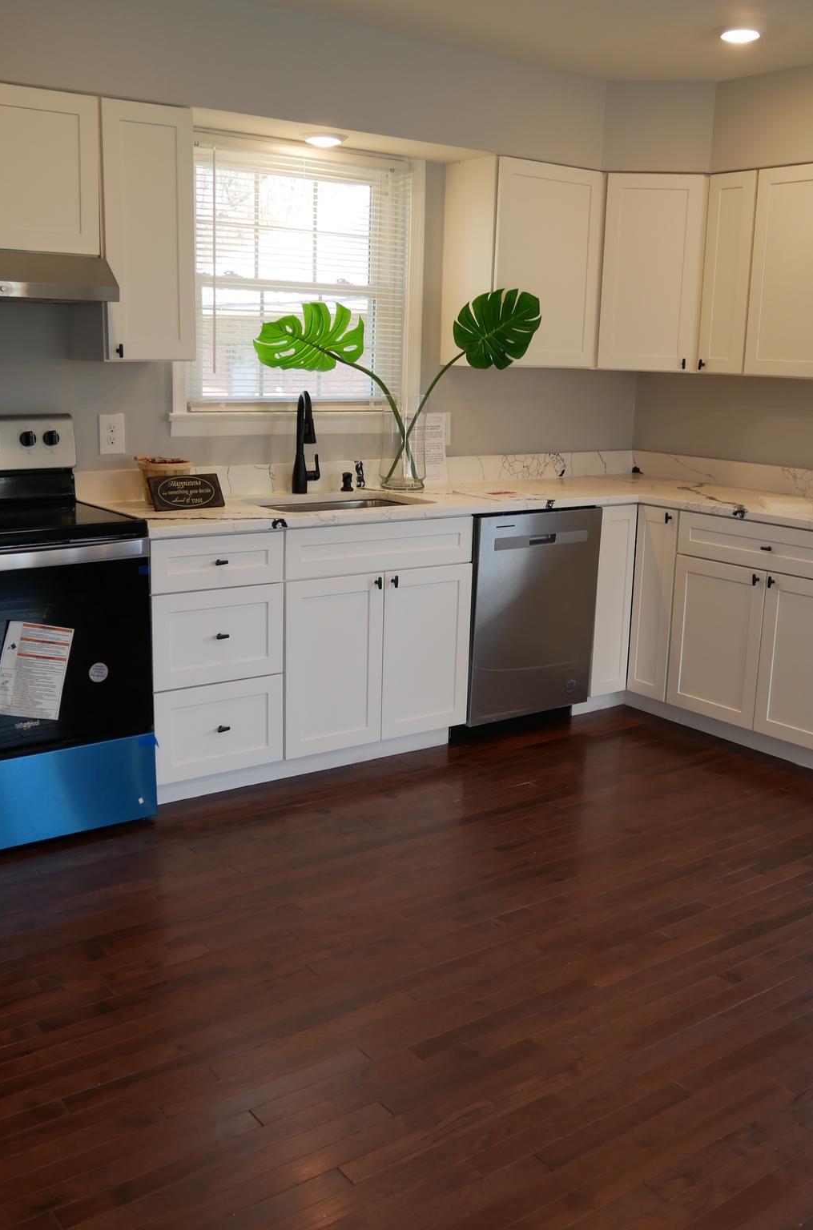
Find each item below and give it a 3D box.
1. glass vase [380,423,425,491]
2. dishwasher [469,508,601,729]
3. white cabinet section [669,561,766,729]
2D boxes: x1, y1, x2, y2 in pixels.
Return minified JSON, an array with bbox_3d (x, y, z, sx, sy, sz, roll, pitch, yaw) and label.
[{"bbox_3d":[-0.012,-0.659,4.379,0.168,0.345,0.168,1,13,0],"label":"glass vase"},{"bbox_3d":[0.313,-0.053,4.532,0.610,0.787,0.621,-8,16,-35],"label":"dishwasher"},{"bbox_3d":[1.370,0.063,4.364,0.580,0.586,0.420,-7,15,-35],"label":"white cabinet section"}]

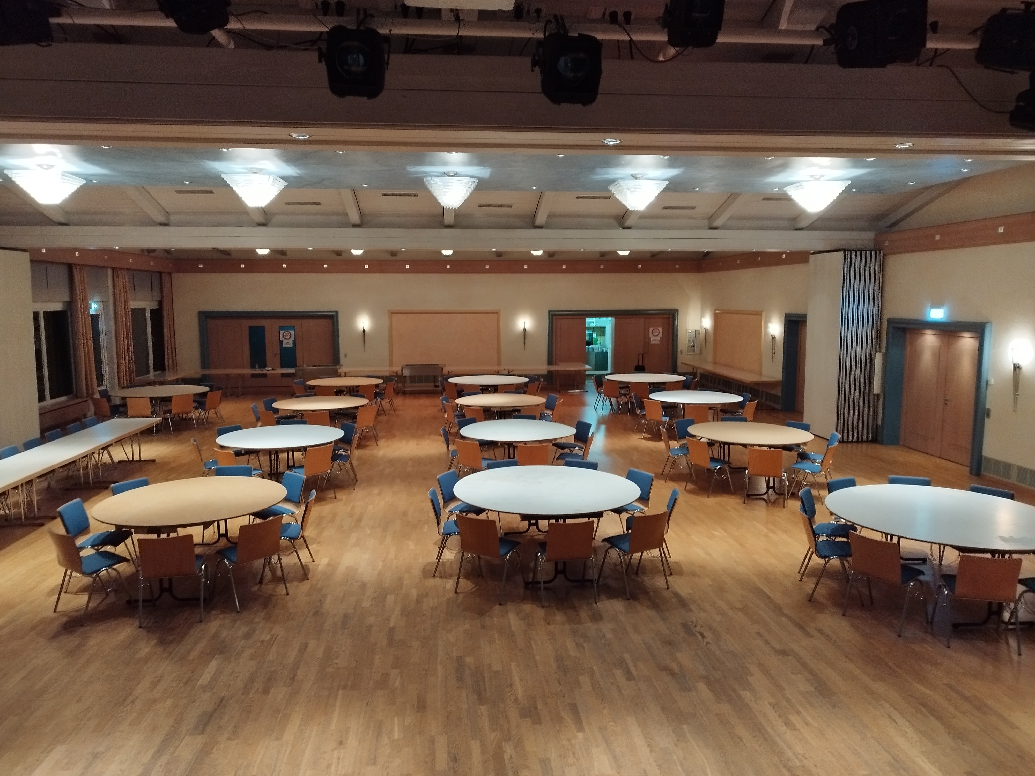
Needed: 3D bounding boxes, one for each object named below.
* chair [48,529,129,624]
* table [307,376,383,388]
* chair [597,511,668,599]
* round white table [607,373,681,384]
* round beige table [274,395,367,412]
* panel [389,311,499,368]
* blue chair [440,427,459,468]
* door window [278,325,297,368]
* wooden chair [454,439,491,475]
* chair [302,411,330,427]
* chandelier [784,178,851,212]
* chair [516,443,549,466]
[{"bbox_3d":[-3.843,1.610,6.454,0.515,0.795,0.525,4,9,33],"label":"chair"},{"bbox_3d":[-4.157,0.231,17.414,1.812,0.761,1.812,0,7,0],"label":"table"},{"bbox_3d":[1.125,1.529,6.884,0.515,0.795,0.525,-5,9,-31],"label":"chair"},{"bbox_3d":[3.177,0.127,17.839,1.965,0.760,1.965,0,7,0],"label":"round white table"},{"bbox_3d":[-3.819,0.658,14.038,1.819,0.750,1.819,-1,7,-5],"label":"round beige table"},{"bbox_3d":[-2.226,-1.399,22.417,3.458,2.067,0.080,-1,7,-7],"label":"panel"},{"bbox_3d":[-0.858,1.030,10.865,0.533,0.789,0.523,-1,7,-2],"label":"blue chair"},{"bbox_3d":[-7.076,-1.121,22.159,0.481,1.565,0.060,-1,7,-6],"label":"door window"},{"bbox_3d":[-0.552,1.105,10.248,0.523,0.789,0.533,5,9,37],"label":"wooden chair"},{"bbox_3d":[-3.590,0.779,12.930,0.515,0.785,0.520,-2,7,-14],"label":"chair"},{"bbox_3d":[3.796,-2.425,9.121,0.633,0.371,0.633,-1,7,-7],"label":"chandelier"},{"bbox_3d":[0.203,1.128,10.032,0.520,0.800,0.530,-1,7,-3],"label":"chair"}]

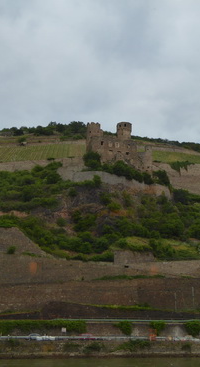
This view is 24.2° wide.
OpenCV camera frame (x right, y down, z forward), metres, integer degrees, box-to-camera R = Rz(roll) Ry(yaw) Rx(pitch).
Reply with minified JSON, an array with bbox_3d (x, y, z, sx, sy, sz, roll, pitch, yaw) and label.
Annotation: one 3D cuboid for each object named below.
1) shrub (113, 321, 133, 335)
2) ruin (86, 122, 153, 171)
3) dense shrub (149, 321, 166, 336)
[{"bbox_3d":[6.980,43.060,139.560,5.770,3.920,3.000,0,-19,0],"label":"shrub"},{"bbox_3d":[12.610,-23.070,304.470,39.000,33.000,22.000,-5,-19,13],"label":"ruin"},{"bbox_3d":[17.260,43.550,140.450,4.500,4.300,3.000,0,-19,0],"label":"dense shrub"}]

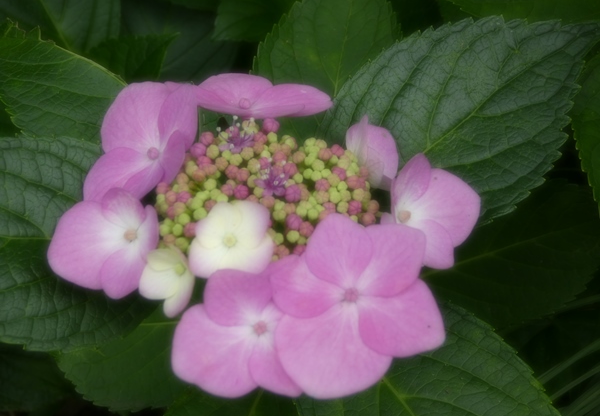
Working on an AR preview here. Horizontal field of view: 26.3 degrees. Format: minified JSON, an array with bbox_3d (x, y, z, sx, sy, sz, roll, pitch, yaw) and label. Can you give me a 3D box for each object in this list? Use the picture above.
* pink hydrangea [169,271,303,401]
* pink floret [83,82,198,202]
[{"bbox_3d":[-0.019,0.039,0.402,0.043,0.014,0.042,0,78,9],"label":"pink hydrangea"},{"bbox_3d":[-0.055,-0.023,0.443,0.039,0.015,0.042,0,63,27],"label":"pink floret"}]

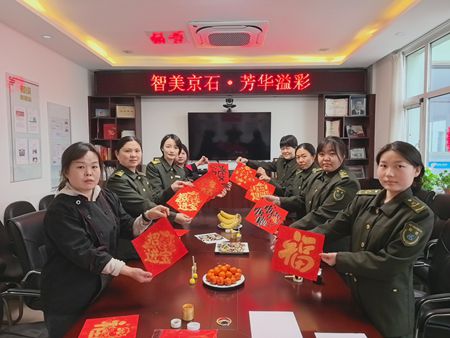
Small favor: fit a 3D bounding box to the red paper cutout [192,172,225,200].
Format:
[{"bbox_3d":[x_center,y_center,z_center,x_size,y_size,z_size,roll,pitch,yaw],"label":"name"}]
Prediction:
[{"bbox_3d":[-0.148,0.166,2.800,0.222,0.222,0.012,-35,-13,-13],"label":"red paper cutout"}]

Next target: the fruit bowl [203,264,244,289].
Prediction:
[{"bbox_3d":[-0.005,0.600,1.758,0.238,0.092,0.238,0,3,0],"label":"fruit bowl"}]

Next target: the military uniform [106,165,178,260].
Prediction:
[{"bbox_3d":[-0.580,0.327,2.301,0.500,0.760,0.520,3,4,44],"label":"military uniform"}]

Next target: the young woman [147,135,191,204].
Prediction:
[{"bbox_3d":[-0.470,0.520,2.812,0.520,1.640,0.520,-2,4,-37],"label":"young woman"}]

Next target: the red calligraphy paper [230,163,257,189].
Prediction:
[{"bbox_3d":[0.196,0.079,3.300,0.212,0.212,0.012,27,-7,7],"label":"red calligraphy paper"}]

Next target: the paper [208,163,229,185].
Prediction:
[{"bbox_3d":[-0.068,0.052,3.400,0.216,0.216,0.012,2,-9,-1],"label":"paper"}]

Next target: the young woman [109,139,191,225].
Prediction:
[{"bbox_3d":[-0.580,0.556,2.313,0.550,1.620,0.520,3,4,44],"label":"young woman"}]

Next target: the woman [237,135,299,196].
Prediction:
[{"bbox_3d":[0.480,0.491,3.151,0.550,1.650,0.500,2,4,37],"label":"woman"}]

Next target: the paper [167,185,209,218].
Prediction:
[{"bbox_3d":[-0.264,0.236,2.230,0.224,0.224,0.012,36,-28,15],"label":"paper"}]

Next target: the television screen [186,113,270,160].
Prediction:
[{"bbox_3d":[0.083,-0.560,5.400,1.435,0.830,0.070,0,3,2],"label":"television screen"}]

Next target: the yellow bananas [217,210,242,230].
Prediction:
[{"bbox_3d":[0.047,0.510,3.170,0.245,0.160,0.180,0,3,0],"label":"yellow bananas"}]

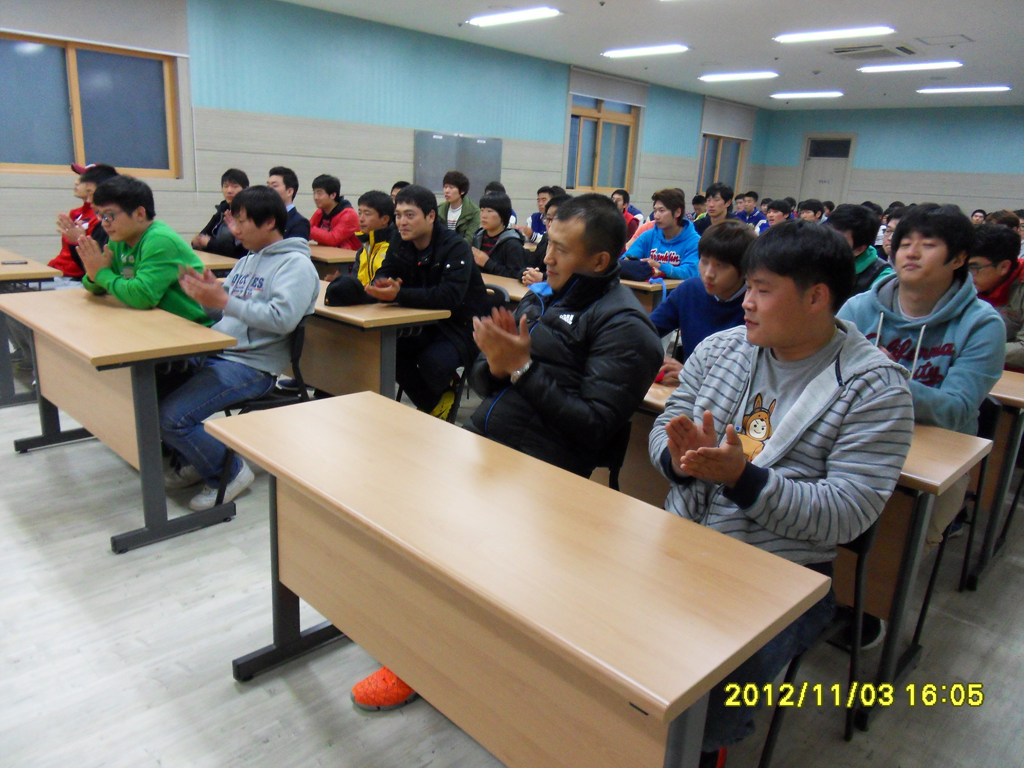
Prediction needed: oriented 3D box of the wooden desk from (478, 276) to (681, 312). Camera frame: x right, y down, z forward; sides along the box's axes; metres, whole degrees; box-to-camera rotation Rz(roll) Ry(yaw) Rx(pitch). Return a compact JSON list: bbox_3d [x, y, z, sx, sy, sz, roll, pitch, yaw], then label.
[{"bbox_3d":[0.645,-0.576,5.858,0.530,0.710,1.480,-13,22,-43],"label":"wooden desk"}]

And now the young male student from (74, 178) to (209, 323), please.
[{"bbox_3d":[-1.660,-0.319,3.323,0.500,1.249,0.820,18,22,41],"label":"young male student"}]

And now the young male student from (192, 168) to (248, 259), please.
[{"bbox_3d":[-2.241,-0.979,5.545,0.530,1.340,0.740,18,21,42],"label":"young male student"}]

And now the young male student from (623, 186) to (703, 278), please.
[{"bbox_3d":[0.990,-0.713,5.050,0.520,1.328,0.780,13,19,32],"label":"young male student"}]

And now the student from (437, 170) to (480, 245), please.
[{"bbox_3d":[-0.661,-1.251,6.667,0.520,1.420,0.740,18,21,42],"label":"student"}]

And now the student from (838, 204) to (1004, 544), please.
[{"bbox_3d":[1.186,0.117,2.324,0.530,1.360,0.740,18,21,42],"label":"student"}]

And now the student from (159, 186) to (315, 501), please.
[{"bbox_3d":[-1.137,-0.137,2.891,0.540,1.290,0.680,18,21,42],"label":"student"}]

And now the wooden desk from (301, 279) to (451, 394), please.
[{"bbox_3d":[-1.045,-0.147,4.078,0.530,0.710,1.480,-13,22,-43],"label":"wooden desk"}]

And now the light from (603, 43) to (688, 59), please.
[{"bbox_3d":[1.629,-4.102,8.760,1.200,0.080,0.220,15,20,36],"label":"light"}]

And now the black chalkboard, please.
[{"bbox_3d":[-0.613,-2.534,8.605,1.384,0.920,0.050,-13,22,-43],"label":"black chalkboard"}]

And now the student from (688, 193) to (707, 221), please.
[{"bbox_3d":[2.239,-1.659,8.783,0.750,1.280,0.520,-13,22,-43],"label":"student"}]

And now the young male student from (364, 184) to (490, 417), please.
[{"bbox_3d":[-0.409,-0.420,3.964,0.530,1.270,0.680,16,21,38],"label":"young male student"}]

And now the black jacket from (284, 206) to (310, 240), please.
[{"bbox_3d":[-1.659,-1.097,5.226,0.420,0.620,0.500,-13,22,-43],"label":"black jacket"}]

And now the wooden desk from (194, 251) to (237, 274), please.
[{"bbox_3d":[-2.649,-0.682,5.637,0.530,0.710,1.480,-13,22,-43],"label":"wooden desk"}]

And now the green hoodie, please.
[{"bbox_3d":[-1.651,-0.467,3.311,0.570,0.620,0.480,18,21,42],"label":"green hoodie"}]

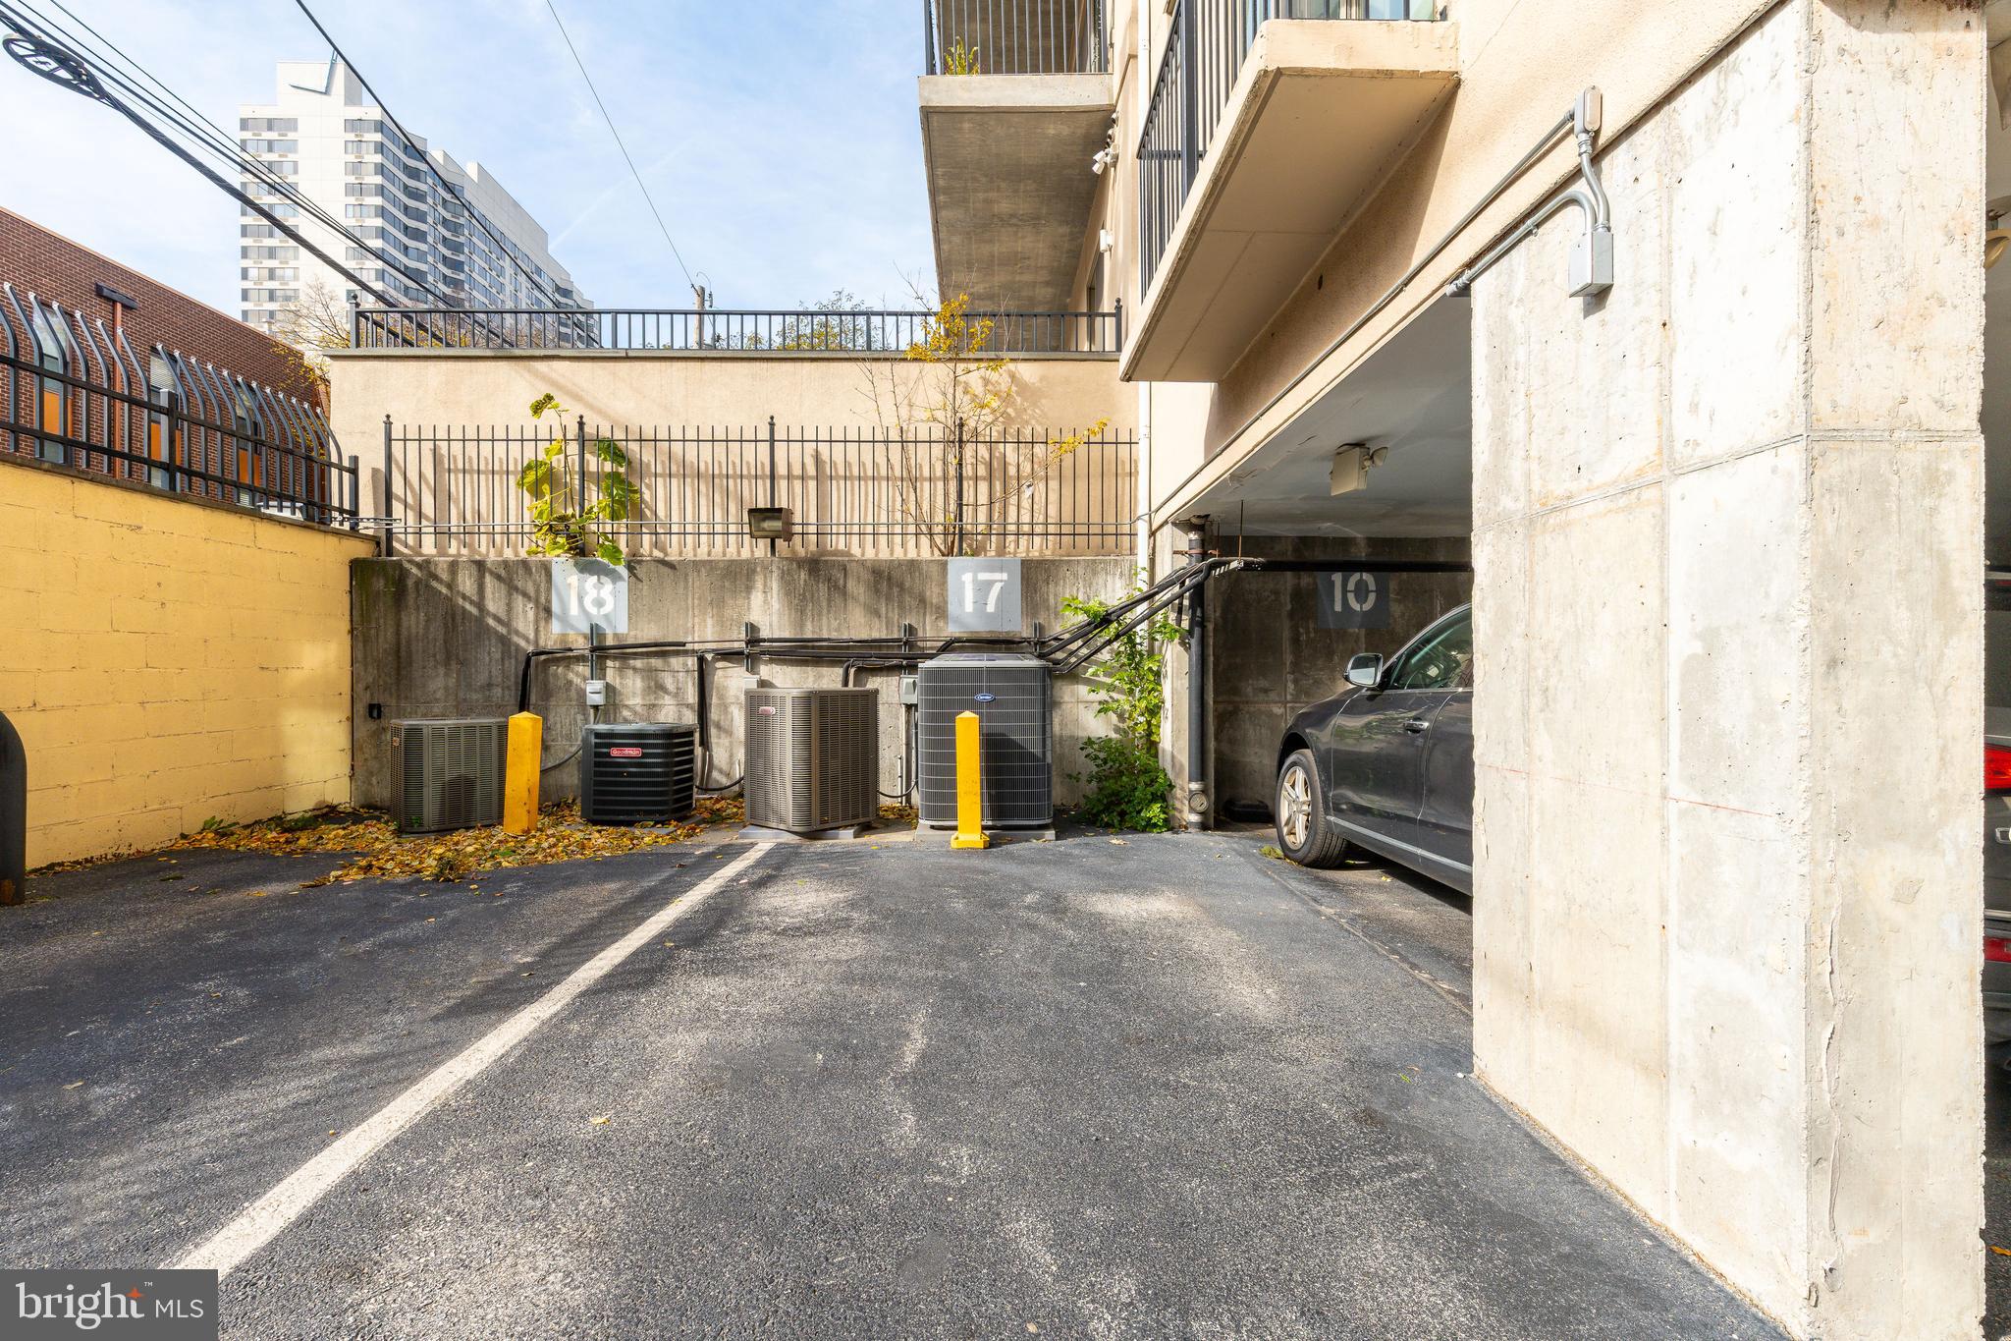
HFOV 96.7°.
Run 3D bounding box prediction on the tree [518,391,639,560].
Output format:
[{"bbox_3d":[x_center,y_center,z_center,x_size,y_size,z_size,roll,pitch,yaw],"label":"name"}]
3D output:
[{"bbox_3d":[-3.400,-1.530,7.120,0.920,1.310,0.650,0,0,0],"label":"tree"}]

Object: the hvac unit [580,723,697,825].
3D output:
[{"bbox_3d":[-2.540,0.695,6.240,0.610,0.660,0.580,0,0,4],"label":"hvac unit"}]

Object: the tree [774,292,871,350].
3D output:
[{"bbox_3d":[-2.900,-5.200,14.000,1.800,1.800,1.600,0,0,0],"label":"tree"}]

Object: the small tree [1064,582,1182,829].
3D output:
[{"bbox_3d":[0.870,0.220,6.600,0.900,1.840,0.650,0,0,0],"label":"small tree"}]

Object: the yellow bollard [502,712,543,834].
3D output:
[{"bbox_3d":[-3.090,0.655,5.720,0.150,0.790,0.150,2,0,6],"label":"yellow bollard"}]

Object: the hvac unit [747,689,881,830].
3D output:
[{"bbox_3d":[-1.340,0.587,6.240,0.700,0.925,0.700,0,0,40],"label":"hvac unit"}]

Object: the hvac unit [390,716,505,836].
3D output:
[{"bbox_3d":[-3.740,0.676,6.020,0.600,0.700,0.600,0,0,-42],"label":"hvac unit"}]

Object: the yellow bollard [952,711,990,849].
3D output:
[{"bbox_3d":[-0.224,0.683,5.660,0.235,0.845,0.235,-1,0,-1],"label":"yellow bollard"}]

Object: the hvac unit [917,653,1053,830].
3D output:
[{"bbox_3d":[-0.140,0.468,6.310,0.880,1.140,0.880,0,0,-1],"label":"hvac unit"}]

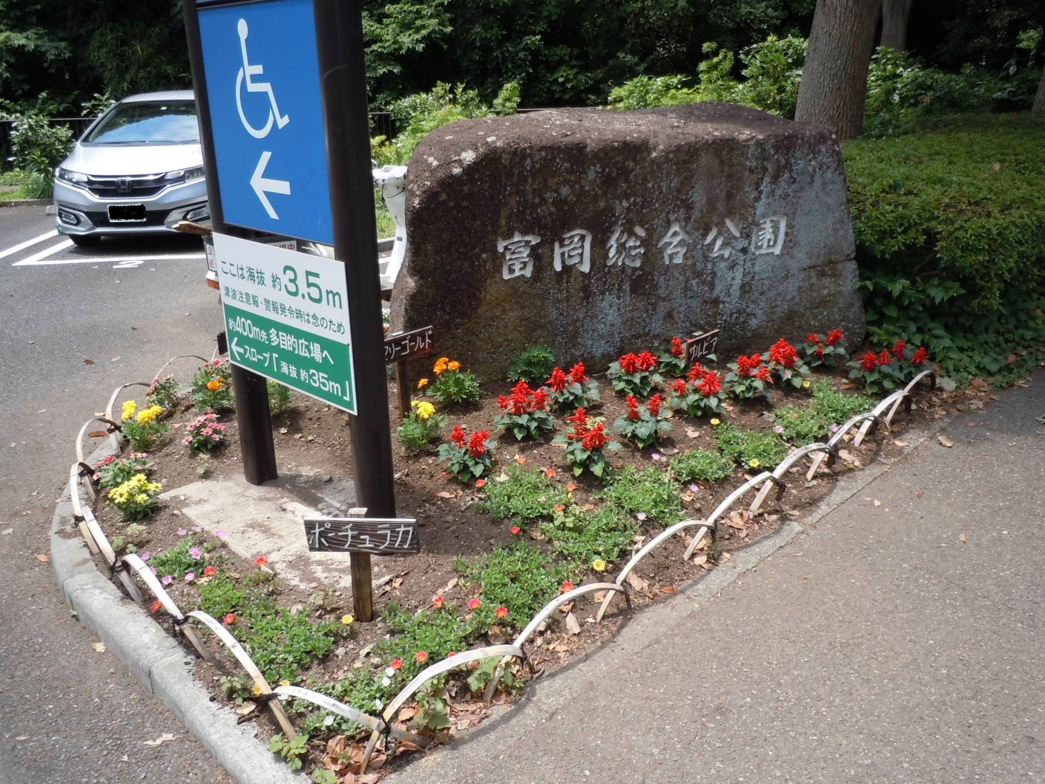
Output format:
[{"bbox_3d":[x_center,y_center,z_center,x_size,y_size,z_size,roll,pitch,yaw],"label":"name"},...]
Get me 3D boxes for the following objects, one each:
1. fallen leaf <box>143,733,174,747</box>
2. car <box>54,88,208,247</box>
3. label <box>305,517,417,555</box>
[{"bbox_3d":[-0.892,0.854,2.077,0.070,0.012,0.037,-13,23,-32],"label":"fallen leaf"},{"bbox_3d":[-3.862,-2.624,9.621,1.695,1.525,3.990,-2,20,-5],"label":"car"},{"bbox_3d":[-0.422,0.379,2.241,0.298,0.097,0.018,-1,21,4],"label":"label"}]

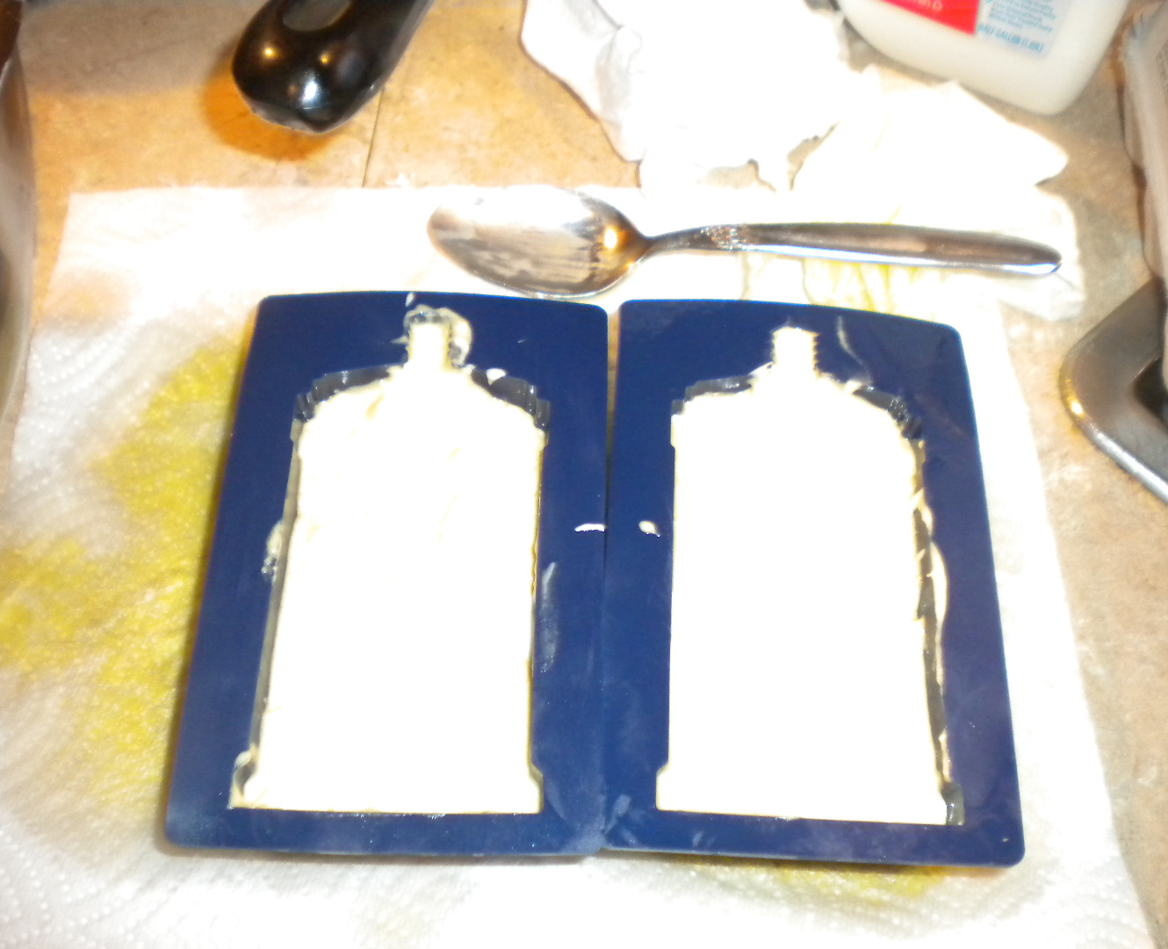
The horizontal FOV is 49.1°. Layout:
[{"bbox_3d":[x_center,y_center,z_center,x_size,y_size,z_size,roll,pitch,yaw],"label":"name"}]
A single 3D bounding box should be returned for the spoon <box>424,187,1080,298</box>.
[{"bbox_3d":[0.047,-0.067,0.376,0.185,0.020,0.041,3,61,2],"label":"spoon"}]

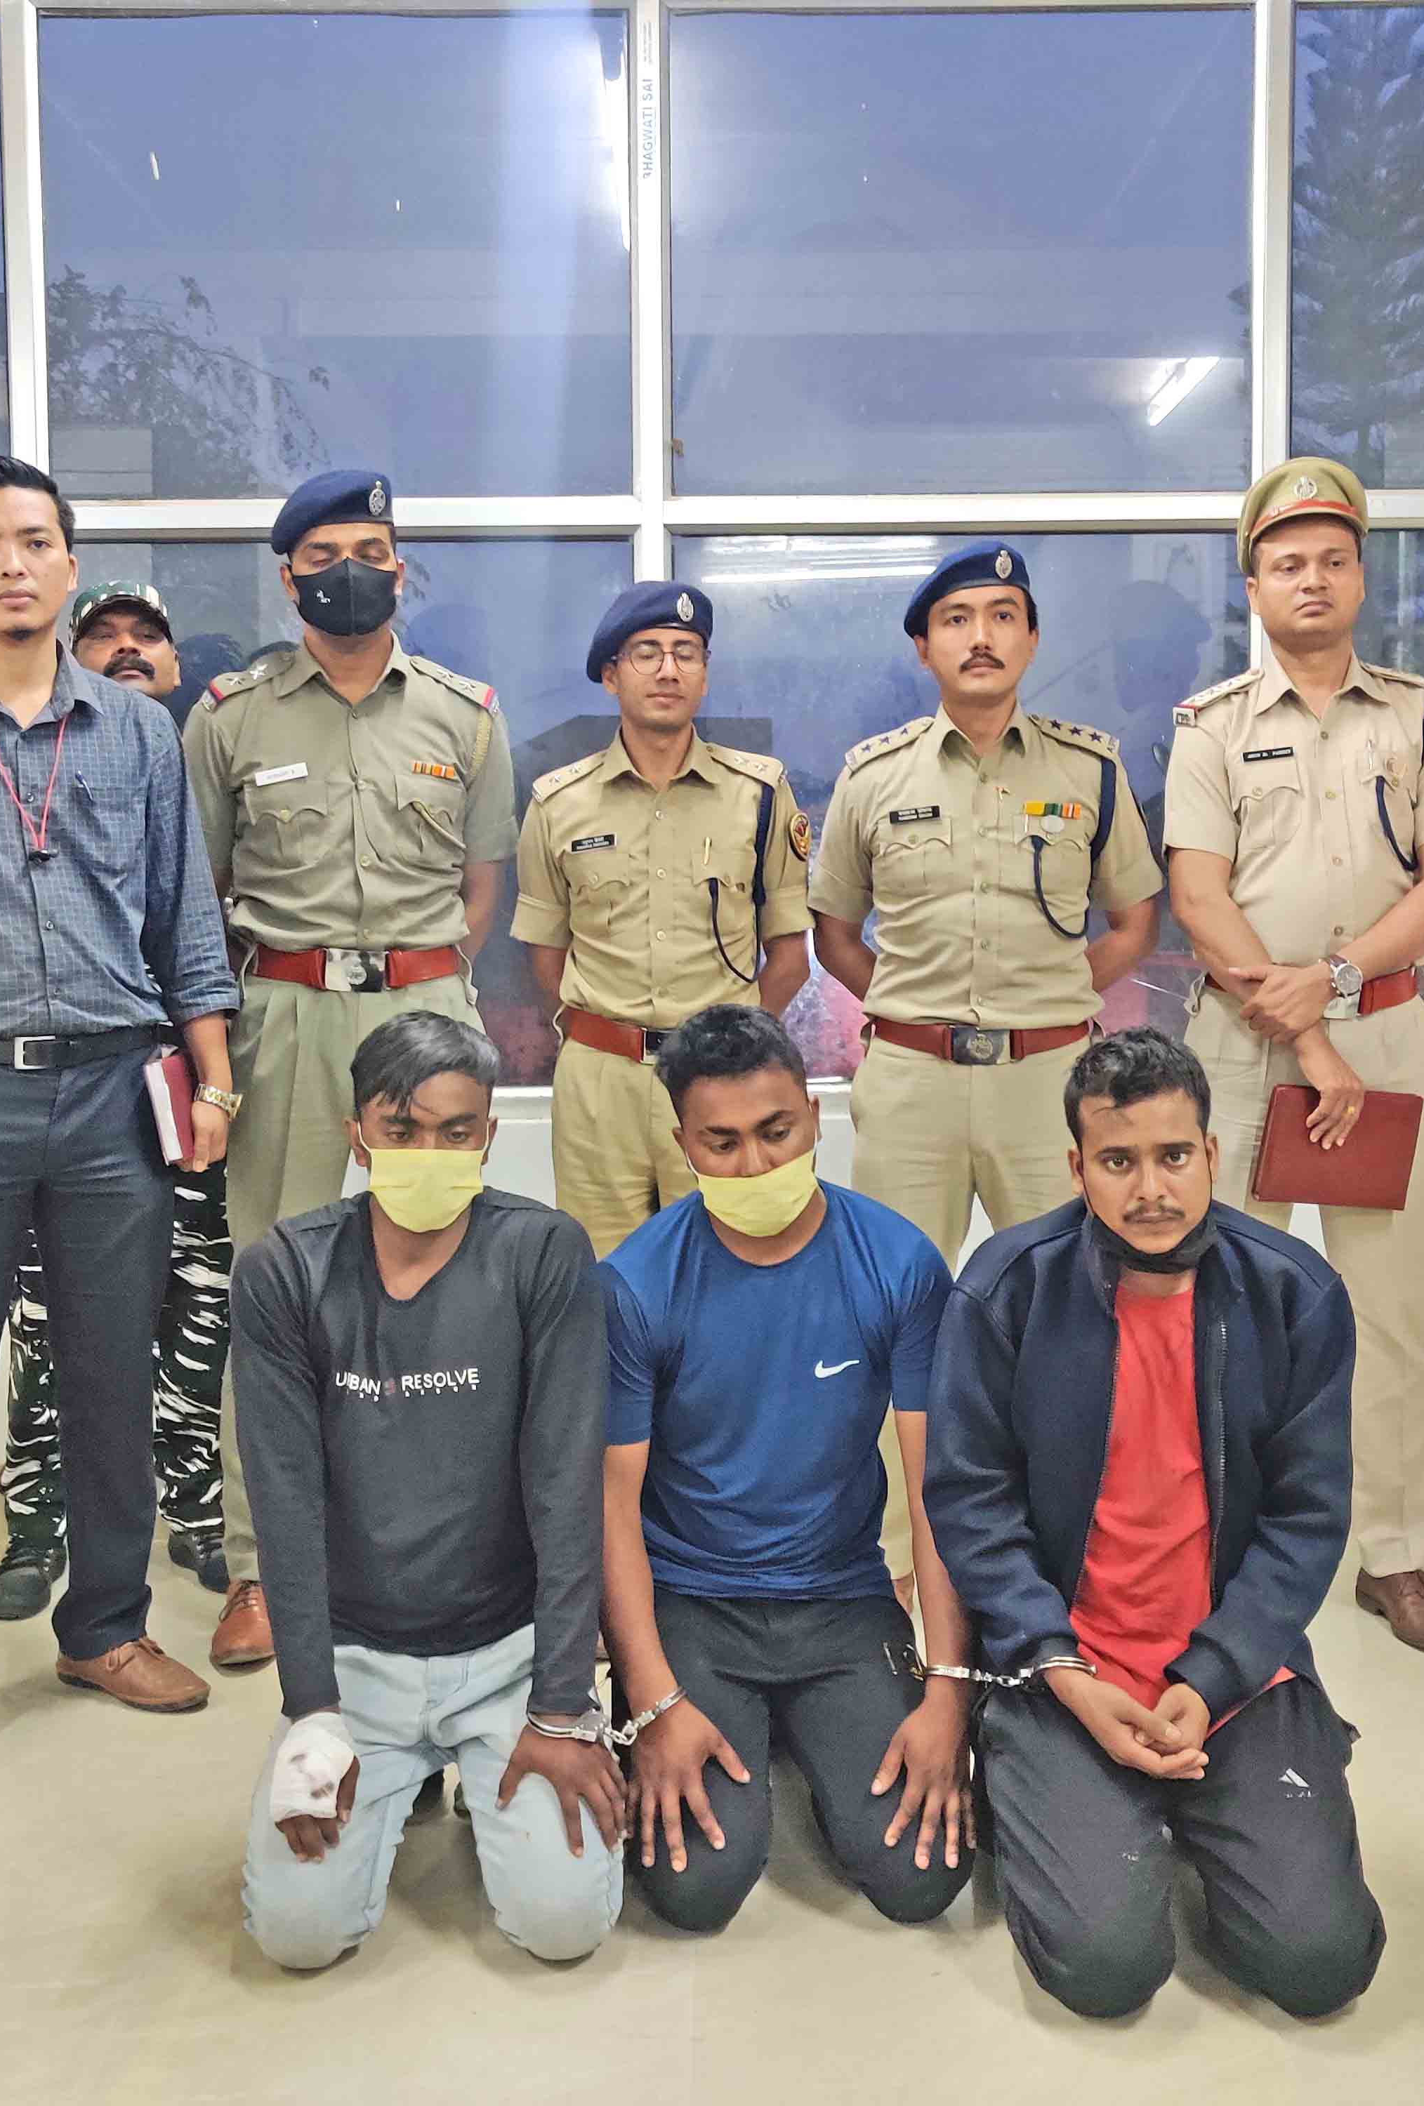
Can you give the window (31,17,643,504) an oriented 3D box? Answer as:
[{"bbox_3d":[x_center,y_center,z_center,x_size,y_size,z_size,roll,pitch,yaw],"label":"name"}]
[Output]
[{"bbox_3d":[-0.659,-1.397,3.838,1.031,0.834,0.060,0,3,0],"label":"window"}]

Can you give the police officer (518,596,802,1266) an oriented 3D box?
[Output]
[{"bbox_3d":[-0.086,0.091,3.460,0.460,1.644,0.350,0,3,0],"label":"police officer"}]

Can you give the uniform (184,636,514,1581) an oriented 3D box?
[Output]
[{"bbox_3d":[-0.583,0.101,3.471,0.510,1.498,0.320,-1,3,-7],"label":"uniform"}]

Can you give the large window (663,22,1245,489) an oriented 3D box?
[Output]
[{"bbox_3d":[0.439,-1.411,3.859,1.029,0.840,0.060,0,3,0],"label":"large window"}]

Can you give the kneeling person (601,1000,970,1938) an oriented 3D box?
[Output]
[{"bbox_3d":[0.088,0.440,2.695,0.450,0.990,0.660,-1,3,-3],"label":"kneeling person"}]

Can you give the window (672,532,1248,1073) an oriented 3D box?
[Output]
[{"bbox_3d":[0.443,-0.439,3.906,1.033,0.966,0.060,0,3,0],"label":"window"}]

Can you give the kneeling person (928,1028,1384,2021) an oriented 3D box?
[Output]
[{"bbox_3d":[0.498,0.466,2.546,0.500,0.987,0.660,0,3,6],"label":"kneeling person"}]

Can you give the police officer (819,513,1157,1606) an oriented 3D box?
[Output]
[{"bbox_3d":[0.439,0.035,3.488,0.550,1.720,0.360,0,3,6],"label":"police officer"}]

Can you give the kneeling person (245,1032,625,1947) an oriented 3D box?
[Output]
[{"bbox_3d":[-0.326,0.449,2.623,0.450,0.985,0.660,-1,3,-6],"label":"kneeling person"}]

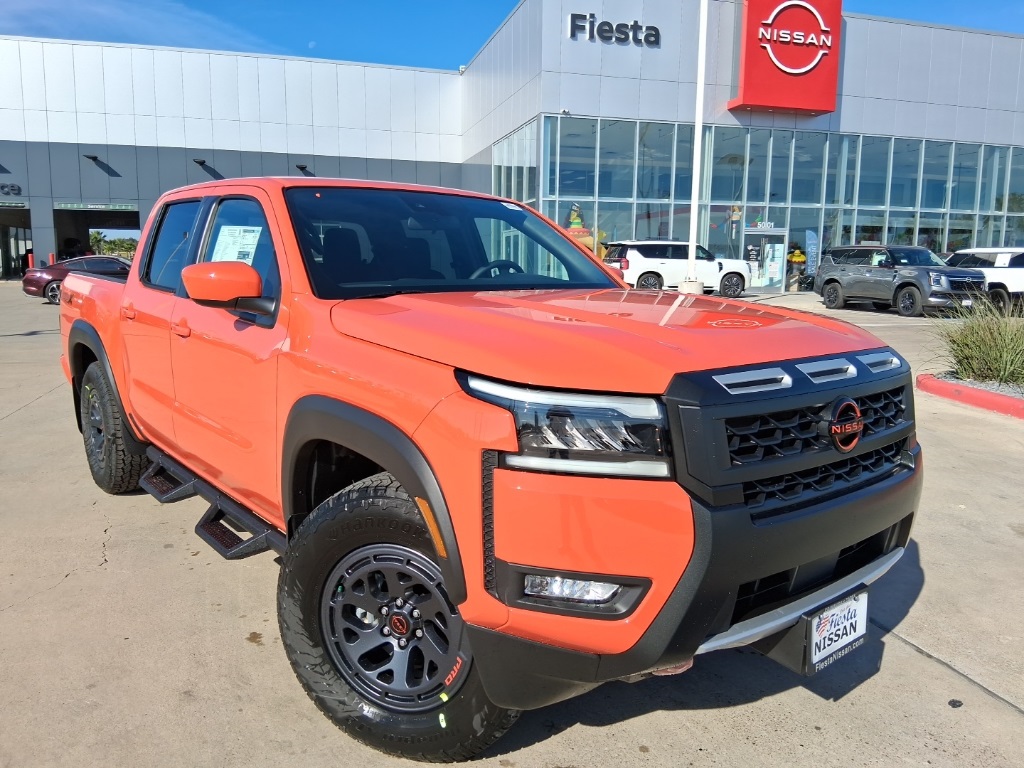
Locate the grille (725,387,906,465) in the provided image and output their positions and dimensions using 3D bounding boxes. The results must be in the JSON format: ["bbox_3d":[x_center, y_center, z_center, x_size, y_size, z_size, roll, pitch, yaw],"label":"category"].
[{"bbox_3d":[0.841,0.098,2.036,0.934,0.115,0.085,-6,11,-40],"label":"grille"}]

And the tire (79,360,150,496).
[{"bbox_3d":[-2.388,0.253,4.670,0.270,0.800,0.800,-6,10,-40],"label":"tire"}]

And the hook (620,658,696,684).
[{"bbox_3d":[0.385,0.700,1.960,0.060,0.085,0.181,-6,11,-40],"label":"hook"}]

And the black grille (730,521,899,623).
[{"bbox_3d":[0.843,0.475,2.083,0.904,0.110,0.090,-6,11,-40],"label":"black grille"}]

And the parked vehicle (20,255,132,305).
[{"bbox_3d":[-12.038,-3.140,23.242,4.800,1.380,1.920,-2,8,-9],"label":"parked vehicle"}]

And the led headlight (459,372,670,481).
[{"bbox_3d":[0.116,0.093,1.783,0.350,0.235,0.430,-6,10,-40],"label":"led headlight"}]

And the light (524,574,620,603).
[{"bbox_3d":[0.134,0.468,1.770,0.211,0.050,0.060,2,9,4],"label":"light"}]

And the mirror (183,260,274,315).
[{"bbox_3d":[-1.009,-0.341,2.710,0.270,0.190,0.190,-6,10,-40],"label":"mirror"}]

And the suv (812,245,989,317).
[{"bbox_3d":[11.384,-3.111,22.936,2.070,1.960,5.250,-1,10,-16],"label":"suv"}]

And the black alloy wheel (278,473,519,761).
[{"bbox_3d":[-0.270,0.644,2.163,0.800,0.800,0.270,4,9,22],"label":"black alloy wheel"}]

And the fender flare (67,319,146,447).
[{"bbox_3d":[-2.395,-0.068,4.468,0.120,0.590,1.200,-6,10,-40],"label":"fender flare"}]

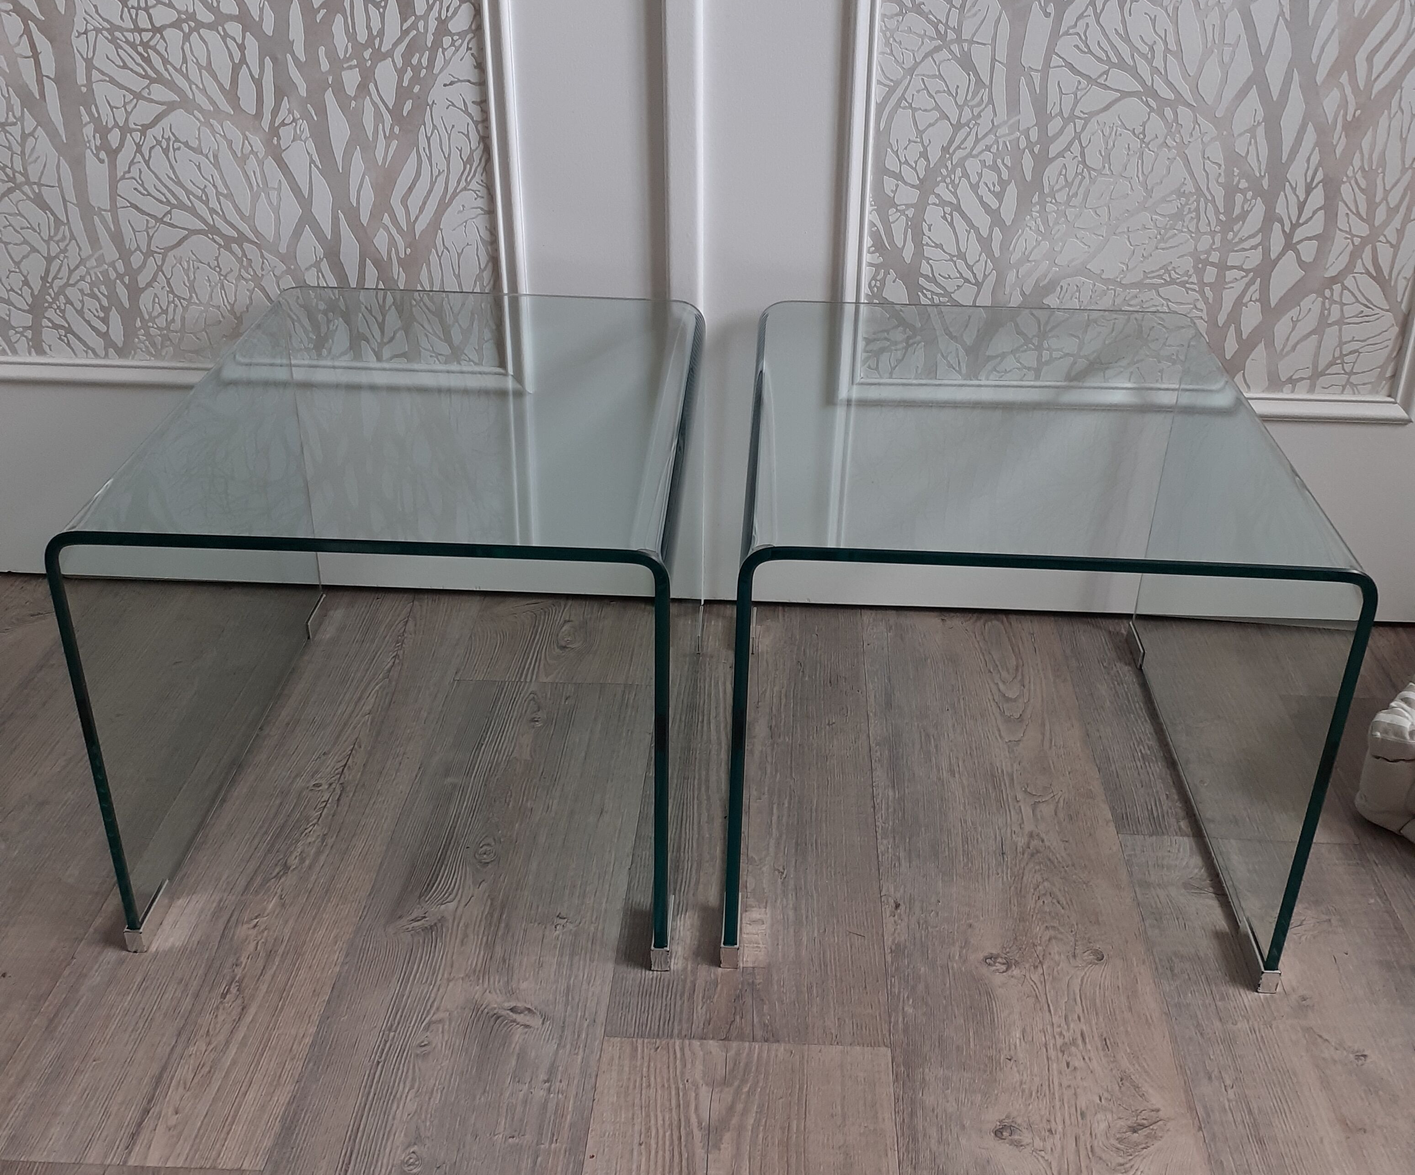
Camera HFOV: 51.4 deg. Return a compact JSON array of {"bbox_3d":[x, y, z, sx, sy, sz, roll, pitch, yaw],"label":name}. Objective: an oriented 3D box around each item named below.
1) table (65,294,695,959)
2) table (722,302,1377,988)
[{"bbox_3d":[-0.257,0.004,1.466,0.480,0.419,0.597,2,29,2],"label":"table"},{"bbox_3d":[0.276,0.018,1.457,0.480,0.419,0.597,2,29,2],"label":"table"}]

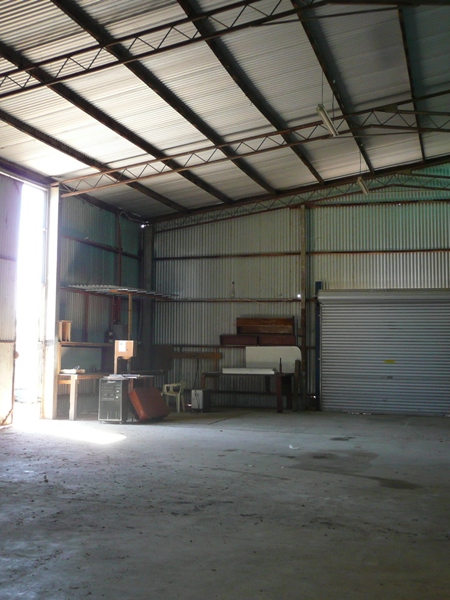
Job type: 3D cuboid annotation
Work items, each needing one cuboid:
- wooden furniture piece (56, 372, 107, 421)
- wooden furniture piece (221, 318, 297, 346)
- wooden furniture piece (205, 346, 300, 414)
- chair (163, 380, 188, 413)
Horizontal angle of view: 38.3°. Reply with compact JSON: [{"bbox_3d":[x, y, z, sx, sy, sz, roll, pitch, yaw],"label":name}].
[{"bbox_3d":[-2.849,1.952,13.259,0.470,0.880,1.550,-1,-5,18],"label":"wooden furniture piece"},{"bbox_3d":[0.820,0.782,15.694,1.890,0.690,0.280,-1,-5,18],"label":"wooden furniture piece"},{"bbox_3d":[0.620,1.846,15.273,2.160,1.480,1.000,-1,-5,18],"label":"wooden furniture piece"},{"bbox_3d":[-1.124,2.157,14.661,0.500,0.720,0.510,-1,-5,24],"label":"chair"}]

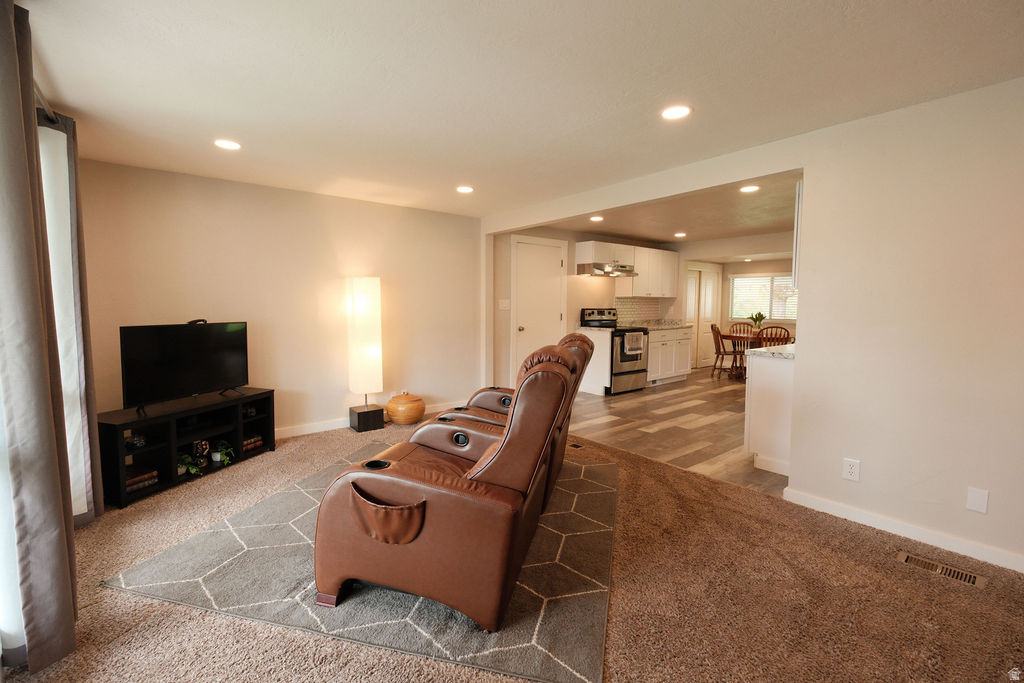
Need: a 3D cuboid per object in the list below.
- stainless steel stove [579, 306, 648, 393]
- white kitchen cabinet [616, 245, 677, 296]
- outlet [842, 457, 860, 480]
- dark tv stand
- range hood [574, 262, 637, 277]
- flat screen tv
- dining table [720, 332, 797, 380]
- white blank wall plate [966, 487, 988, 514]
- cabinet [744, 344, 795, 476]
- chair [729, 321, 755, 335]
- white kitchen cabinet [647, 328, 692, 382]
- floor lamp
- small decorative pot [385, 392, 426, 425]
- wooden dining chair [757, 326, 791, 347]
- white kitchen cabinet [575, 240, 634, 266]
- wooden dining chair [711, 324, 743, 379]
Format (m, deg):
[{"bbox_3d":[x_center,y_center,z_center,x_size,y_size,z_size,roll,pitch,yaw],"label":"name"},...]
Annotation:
[{"bbox_3d":[1.502,0.135,6.261,0.770,1.190,0.660,-5,7,-40],"label":"stainless steel stove"},{"bbox_3d":[2.257,-1.109,7.062,1.240,0.760,0.335,-4,6,-38],"label":"white kitchen cabinet"},{"bbox_3d":[1.984,0.753,2.495,0.012,0.118,0.072,-4,6,-38],"label":"outlet"},{"bbox_3d":[-2.372,0.711,3.162,0.395,0.525,1.100,2,5,20],"label":"dark tv stand"},{"bbox_3d":[1.395,-1.036,6.190,0.880,0.155,0.470,-5,7,-40],"label":"range hood"},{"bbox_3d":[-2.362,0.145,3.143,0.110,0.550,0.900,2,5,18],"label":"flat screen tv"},{"bbox_3d":[3.955,0.292,6.846,1.000,0.760,1.130,-4,6,-38],"label":"dining table"},{"bbox_3d":[2.278,0.778,2.089,0.008,0.116,0.070,-5,7,-40],"label":"white blank wall plate"},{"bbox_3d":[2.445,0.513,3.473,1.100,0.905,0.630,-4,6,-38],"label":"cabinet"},{"bbox_3d":[4.220,0.131,7.680,0.460,0.920,0.530,0,5,7],"label":"chair"},{"bbox_3d":[2.280,0.217,6.947,1.270,0.895,0.620,-5,7,-40],"label":"white kitchen cabinet"},{"bbox_3d":[-1.458,0.124,4.250,0.250,1.510,0.240,-4,6,-38],"label":"floor lamp"},{"bbox_3d":[-1.158,0.733,4.640,0.400,0.315,0.400,0,5,0],"label":"small decorative pot"},{"bbox_3d":[4.060,0.211,6.820,0.460,0.920,0.530,0,5,7],"label":"wooden dining chair"},{"bbox_3d":[1.416,-1.289,6.386,0.930,0.295,0.335,-4,6,-38],"label":"white kitchen cabinet"},{"bbox_3d":[3.650,0.172,7.250,0.530,0.920,0.460,0,5,5],"label":"wooden dining chair"}]

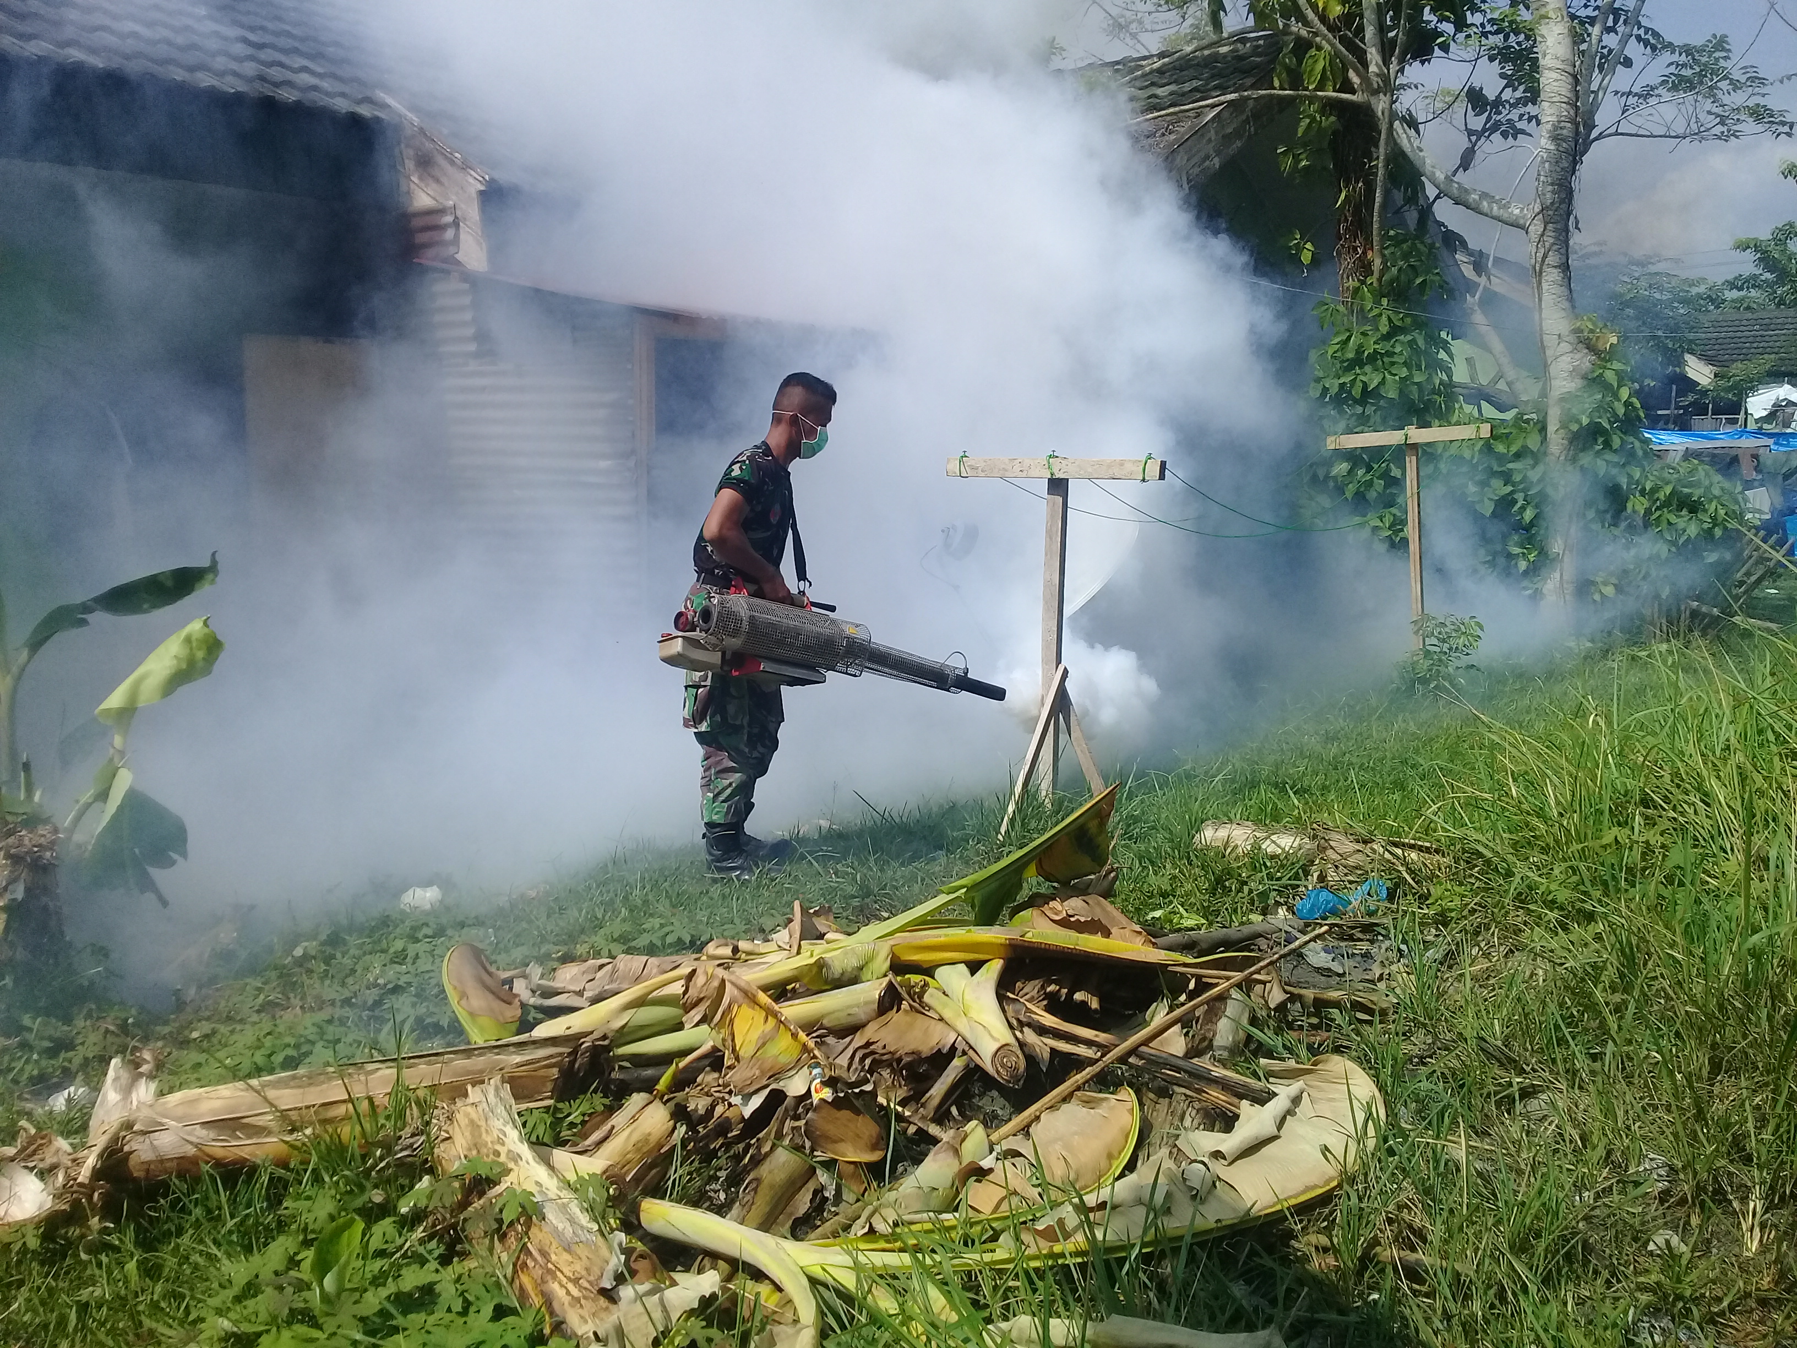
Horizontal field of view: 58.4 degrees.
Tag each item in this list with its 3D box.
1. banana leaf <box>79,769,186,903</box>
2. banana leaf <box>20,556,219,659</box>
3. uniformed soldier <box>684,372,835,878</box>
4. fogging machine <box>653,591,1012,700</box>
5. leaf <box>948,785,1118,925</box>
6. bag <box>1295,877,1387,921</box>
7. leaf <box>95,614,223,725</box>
[{"bbox_3d":[-2.284,0.481,4.800,0.290,0.360,0.200,1,9,6],"label":"banana leaf"},{"bbox_3d":[-2.302,-0.201,4.750,0.600,0.150,0.200,-26,13,-6],"label":"banana leaf"},{"bbox_3d":[-0.460,-0.169,5.300,0.420,1.690,0.500,-3,9,-17],"label":"uniformed soldier"},{"bbox_3d":[-0.227,-0.068,5.060,1.270,0.300,0.270,15,0,-31],"label":"fogging machine"},{"bbox_3d":[0.342,0.460,4.100,0.490,0.190,0.200,-36,20,-15],"label":"leaf"},{"bbox_3d":[1.237,0.634,4.500,0.250,0.110,0.170,0,9,0],"label":"bag"},{"bbox_3d":[-2.178,-0.010,4.750,0.400,0.160,0.160,-38,16,-6],"label":"leaf"}]

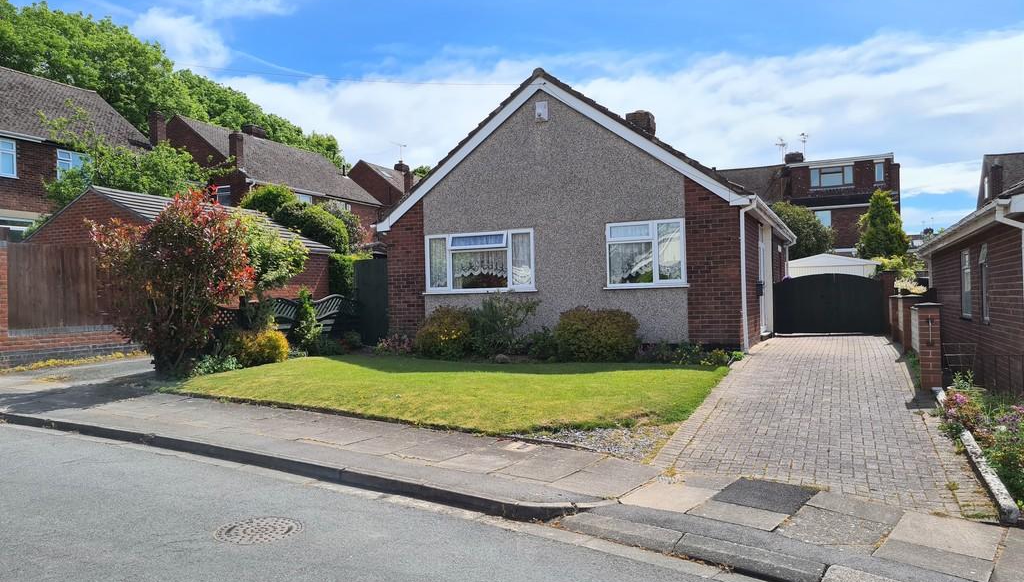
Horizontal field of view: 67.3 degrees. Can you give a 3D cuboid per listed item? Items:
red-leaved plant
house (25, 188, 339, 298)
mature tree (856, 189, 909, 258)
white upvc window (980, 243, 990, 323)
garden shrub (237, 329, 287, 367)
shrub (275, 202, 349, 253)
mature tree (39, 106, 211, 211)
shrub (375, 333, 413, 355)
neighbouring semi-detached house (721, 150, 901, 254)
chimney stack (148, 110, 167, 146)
[{"bbox_3d":[-5.209,-0.117,11.800,2.350,2.800,2.150,-2,-1,23],"label":"red-leaved plant"},{"bbox_3d":[-8.651,-0.549,20.129,6.150,3.800,5.450,-2,-1,24],"label":"house"},{"bbox_3d":[14.934,-1.513,31.000,2.200,5.000,2.100,-2,-1,24],"label":"mature tree"},{"bbox_3d":[6.542,-0.105,10.620,0.120,1.060,0.850,-2,-1,23],"label":"white upvc window"},{"bbox_3d":[-4.315,0.993,13.300,0.880,0.680,0.800,-2,-1,24],"label":"garden shrub"},{"bbox_3d":[-6.387,-0.855,24.500,2.500,3.700,2.300,-2,-1,24],"label":"shrub"},{"bbox_3d":[-11.428,-2.527,22.800,4.700,5.500,4.200,-2,-1,23],"label":"mature tree"},{"bbox_3d":[-2.296,1.001,14.900,0.720,0.420,0.600,-2,-1,24],"label":"shrub"},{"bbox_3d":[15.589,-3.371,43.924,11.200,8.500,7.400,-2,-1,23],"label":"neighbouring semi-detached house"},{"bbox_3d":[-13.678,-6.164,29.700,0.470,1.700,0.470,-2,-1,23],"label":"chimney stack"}]

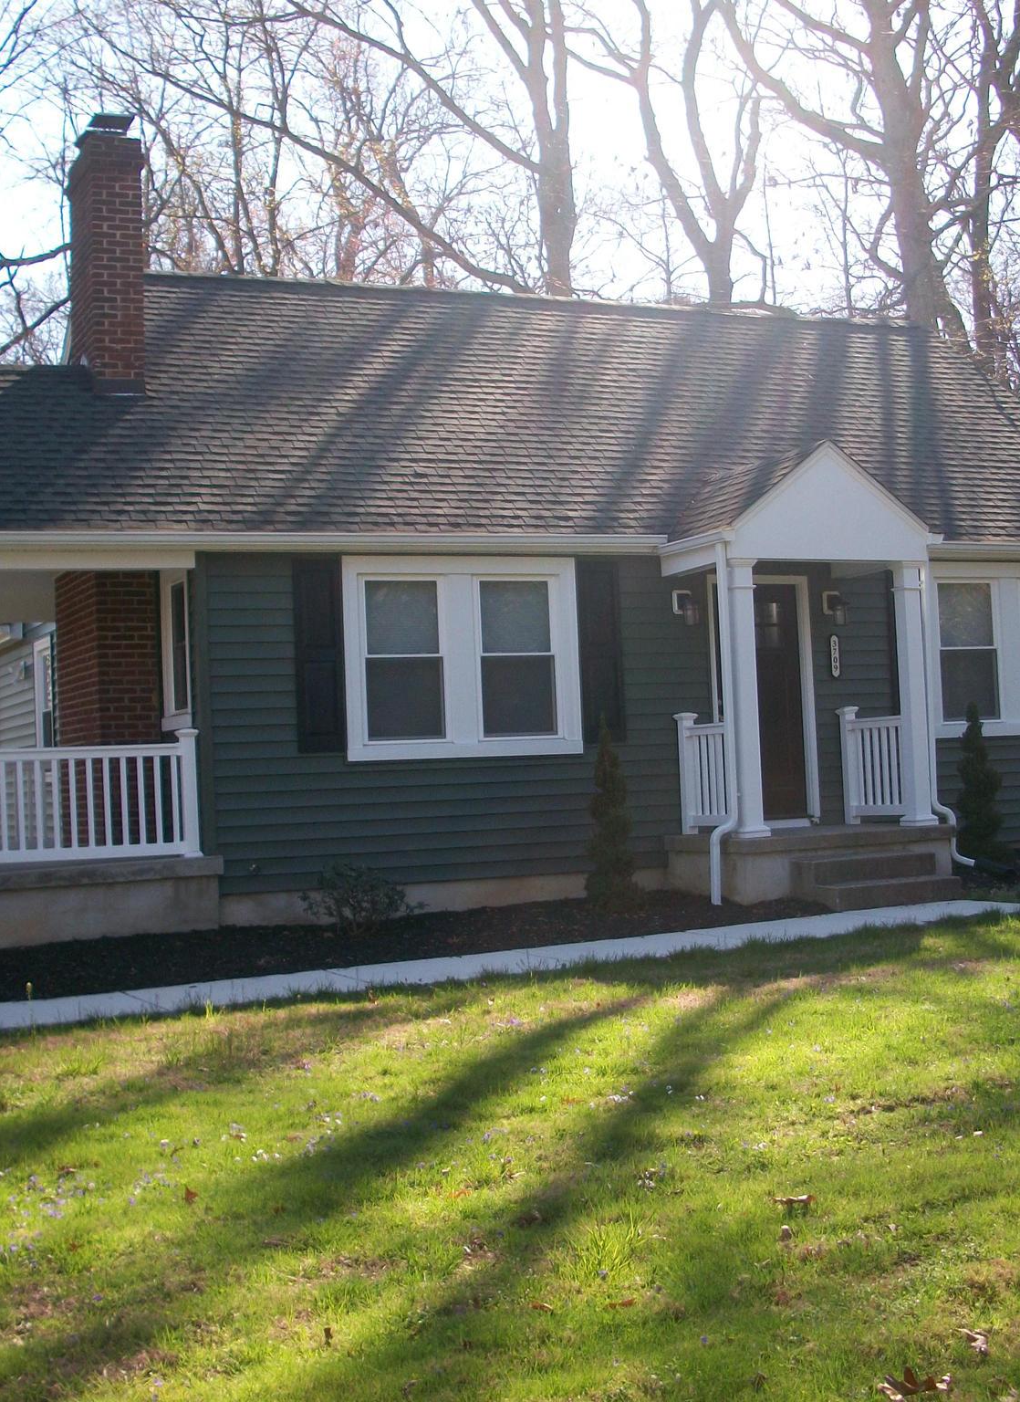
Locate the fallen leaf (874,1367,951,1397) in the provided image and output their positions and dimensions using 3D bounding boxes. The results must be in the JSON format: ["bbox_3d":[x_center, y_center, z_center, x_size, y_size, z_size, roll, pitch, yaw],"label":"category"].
[{"bbox_3d":[0.908,1.538,4.248,0.160,0.050,0.110,-2,-2,-24],"label":"fallen leaf"}]

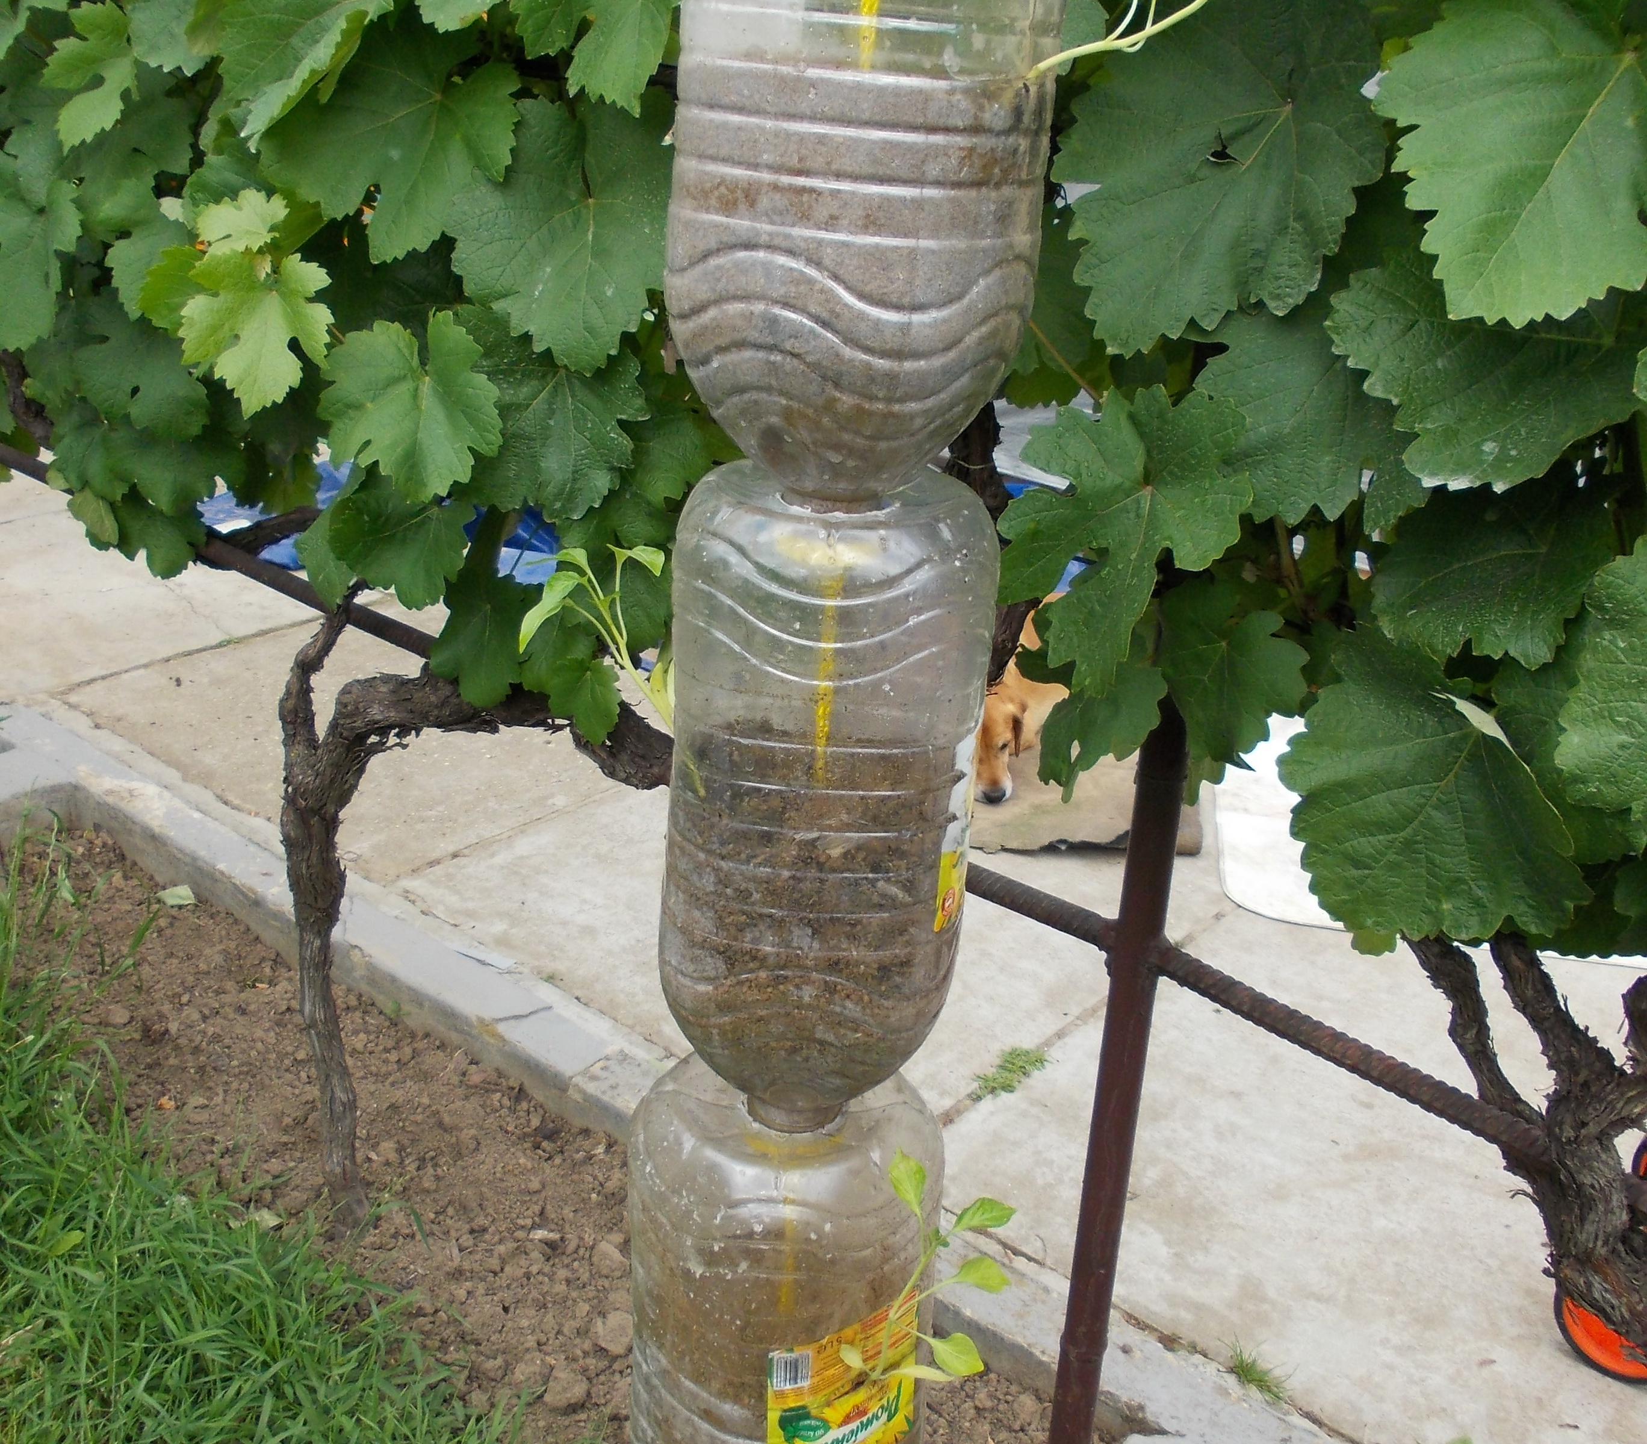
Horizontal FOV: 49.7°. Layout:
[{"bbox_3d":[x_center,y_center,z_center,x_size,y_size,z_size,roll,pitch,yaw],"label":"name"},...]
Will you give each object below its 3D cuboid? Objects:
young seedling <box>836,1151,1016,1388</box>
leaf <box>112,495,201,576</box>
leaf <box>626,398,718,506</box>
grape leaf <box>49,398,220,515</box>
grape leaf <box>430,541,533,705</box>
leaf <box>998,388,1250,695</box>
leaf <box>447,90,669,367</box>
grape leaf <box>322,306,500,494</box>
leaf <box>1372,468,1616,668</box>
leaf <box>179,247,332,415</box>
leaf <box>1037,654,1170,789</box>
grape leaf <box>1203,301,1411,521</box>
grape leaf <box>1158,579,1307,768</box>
[{"bbox_3d":[0.051,0.267,0.870,0.088,0.093,0.070,6,21,5],"label":"young seedling"},{"bbox_3d":[-0.751,-0.219,2.001,0.109,0.120,0.030,-8,-9,-6],"label":"leaf"},{"bbox_3d":[-0.123,-0.220,1.443,0.079,0.091,0.030,3,-13,6],"label":"leaf"},{"bbox_3d":[-0.725,-0.279,1.870,0.185,0.130,0.060,4,-3,1],"label":"grape leaf"},{"bbox_3d":[-0.316,-0.085,1.639,0.102,0.150,0.035,0,-12,2],"label":"grape leaf"},{"bbox_3d":[0.197,-0.118,1.159,0.164,0.198,0.045,13,-8,17],"label":"leaf"},{"bbox_3d":[-0.226,-0.421,1.520,0.174,0.240,0.060,7,-1,8],"label":"leaf"},{"bbox_3d":[-0.345,-0.264,1.480,0.155,0.165,0.050,6,-1,6],"label":"grape leaf"},{"bbox_3d":[0.371,-0.085,0.984,0.127,0.118,0.045,16,-15,24],"label":"leaf"},{"bbox_3d":[-0.558,-0.383,1.750,0.139,0.166,0.055,5,-1,2],"label":"leaf"},{"bbox_3d":[0.208,-0.005,1.310,0.088,0.104,0.045,12,0,19],"label":"leaf"},{"bbox_3d":[0.294,-0.190,1.073,0.131,0.148,0.040,14,-5,20],"label":"grape leaf"},{"bbox_3d":[0.293,-0.034,1.270,0.085,0.137,0.050,13,1,21],"label":"grape leaf"}]

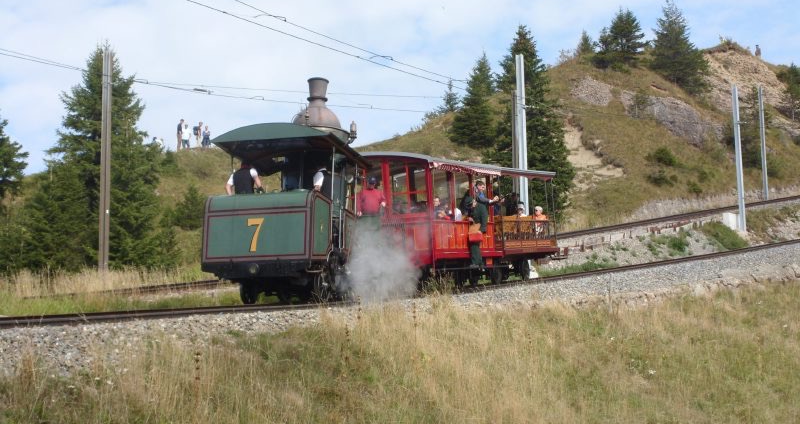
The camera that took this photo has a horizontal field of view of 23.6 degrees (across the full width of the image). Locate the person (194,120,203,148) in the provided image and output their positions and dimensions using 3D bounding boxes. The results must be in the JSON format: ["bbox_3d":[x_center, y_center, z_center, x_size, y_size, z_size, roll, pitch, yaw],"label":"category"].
[{"bbox_3d":[-12.197,-4.617,116.182,0.650,1.713,0.500,-4,-13,14],"label":"person"}]

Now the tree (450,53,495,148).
[{"bbox_3d":[3.780,-5.813,100.000,2.179,4.905,2.179,0,-8,0],"label":"tree"}]

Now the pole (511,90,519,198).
[{"bbox_3d":[5.155,-2.087,86.750,0.250,7.071,0.250,-6,-13,24],"label":"pole"}]

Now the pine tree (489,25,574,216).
[{"bbox_3d":[6.633,-4.609,98.104,4.400,10.416,4.400,-1,-12,0],"label":"pine tree"}]

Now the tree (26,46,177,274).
[{"bbox_3d":[-9.260,-1.683,59.782,4.700,7.379,4.500,-1,-12,0],"label":"tree"}]

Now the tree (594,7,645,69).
[{"bbox_3d":[16.093,-12.590,140.000,3.605,4.435,3.605,0,-8,0],"label":"tree"}]

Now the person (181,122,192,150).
[{"bbox_3d":[-12.892,-4.477,116.180,0.550,1.700,0.380,0,-12,-6],"label":"person"}]

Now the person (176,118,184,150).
[{"bbox_3d":[-11.786,-4.161,103.000,0.350,1.740,0.500,-1,-9,6],"label":"person"}]

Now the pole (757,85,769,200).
[{"bbox_3d":[21.354,-4.078,112.746,0.260,7.032,0.260,-6,-13,24],"label":"pole"}]

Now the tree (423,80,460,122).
[{"bbox_3d":[2.445,-6.509,113.000,2.127,2.425,2.127,0,-8,0],"label":"tree"}]

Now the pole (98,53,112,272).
[{"bbox_3d":[-8.080,-1.291,52.689,0.250,6.499,0.250,-5,-13,20],"label":"pole"}]

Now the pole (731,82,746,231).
[{"bbox_3d":[14.647,-2.315,83.000,0.270,6.400,0.270,-6,-9,24],"label":"pole"}]

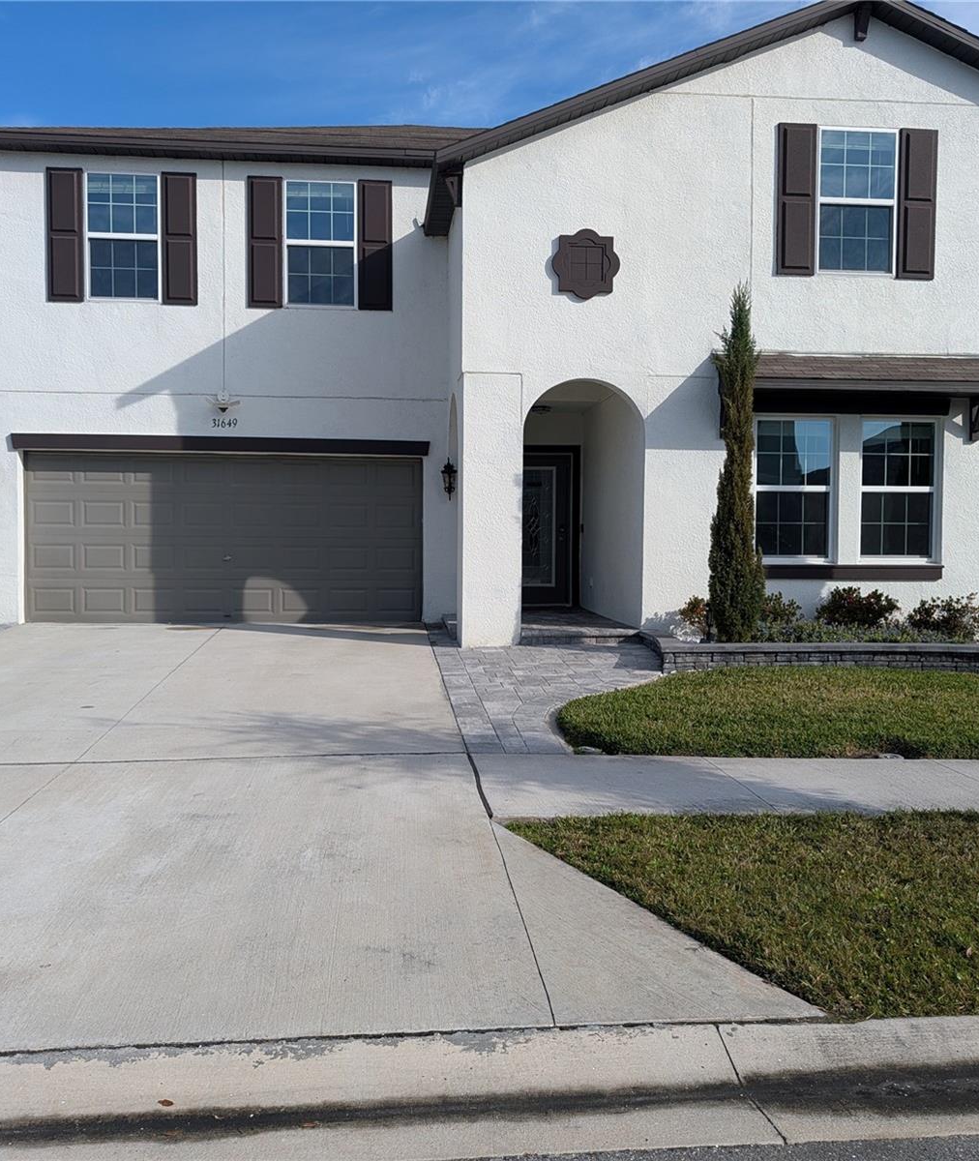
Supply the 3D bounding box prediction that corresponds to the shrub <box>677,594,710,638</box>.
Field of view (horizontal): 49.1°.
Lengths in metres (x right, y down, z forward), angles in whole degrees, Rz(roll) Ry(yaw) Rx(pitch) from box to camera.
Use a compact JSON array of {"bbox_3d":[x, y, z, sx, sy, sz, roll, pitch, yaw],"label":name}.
[{"bbox_3d":[2.132,0.367,11.057,0.366,0.415,0.356,0,2,-6],"label":"shrub"}]

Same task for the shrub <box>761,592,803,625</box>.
[{"bbox_3d":[2.990,0.334,11.115,0.454,0.425,0.415,0,2,-6],"label":"shrub"}]

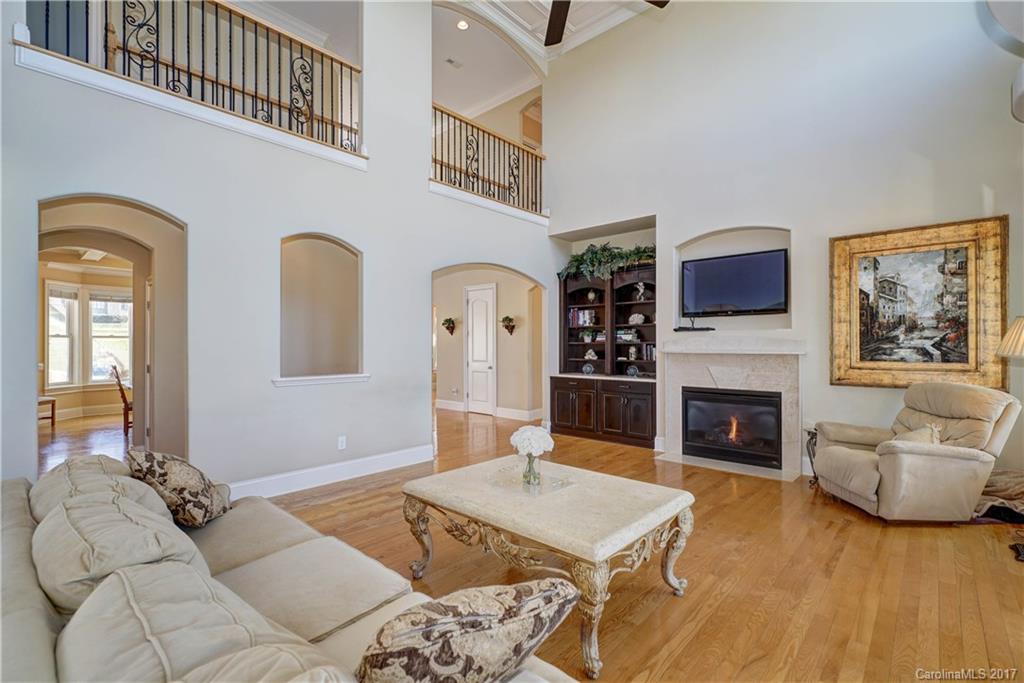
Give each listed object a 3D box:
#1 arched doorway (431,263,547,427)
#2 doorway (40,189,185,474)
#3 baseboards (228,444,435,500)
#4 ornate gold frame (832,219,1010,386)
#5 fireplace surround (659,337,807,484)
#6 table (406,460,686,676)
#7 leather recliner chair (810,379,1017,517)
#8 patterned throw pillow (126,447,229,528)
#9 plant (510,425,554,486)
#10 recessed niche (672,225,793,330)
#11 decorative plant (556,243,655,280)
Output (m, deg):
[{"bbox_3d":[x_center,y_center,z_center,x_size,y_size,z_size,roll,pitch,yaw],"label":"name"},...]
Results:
[{"bbox_3d":[-0.255,0.181,6.171,0.150,2.400,2.155,0,0,43],"label":"arched doorway"},{"bbox_3d":[-2.876,0.171,3.329,0.150,2.420,0.830,0,0,43],"label":"doorway"},{"bbox_3d":[-1.705,1.288,4.477,0.025,0.185,2.310,0,0,43],"label":"baseboards"},{"bbox_3d":[3.602,-0.302,4.115,1.205,1.450,0.070,0,0,43],"label":"ornate gold frame"},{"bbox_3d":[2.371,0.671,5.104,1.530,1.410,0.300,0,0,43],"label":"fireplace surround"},{"bbox_3d":[0.188,1.102,2.574,1.300,0.545,0.985,0,0,43],"label":"table"},{"bbox_3d":[3.270,0.870,3.900,1.080,1.010,0.950,0,0,-2],"label":"leather recliner chair"},{"bbox_3d":[-1.633,0.686,2.268,0.160,0.450,0.430,-28,24,-7],"label":"patterned throw pillow"},{"bbox_3d":[0.111,0.647,2.600,0.240,0.346,0.240,0,0,0],"label":"plant"},{"bbox_3d":[2.537,-0.694,5.288,1.270,1.140,0.200,0,0,43],"label":"recessed niche"},{"bbox_3d":[1.470,-1.160,6.699,1.600,0.490,0.360,0,0,43],"label":"decorative plant"}]

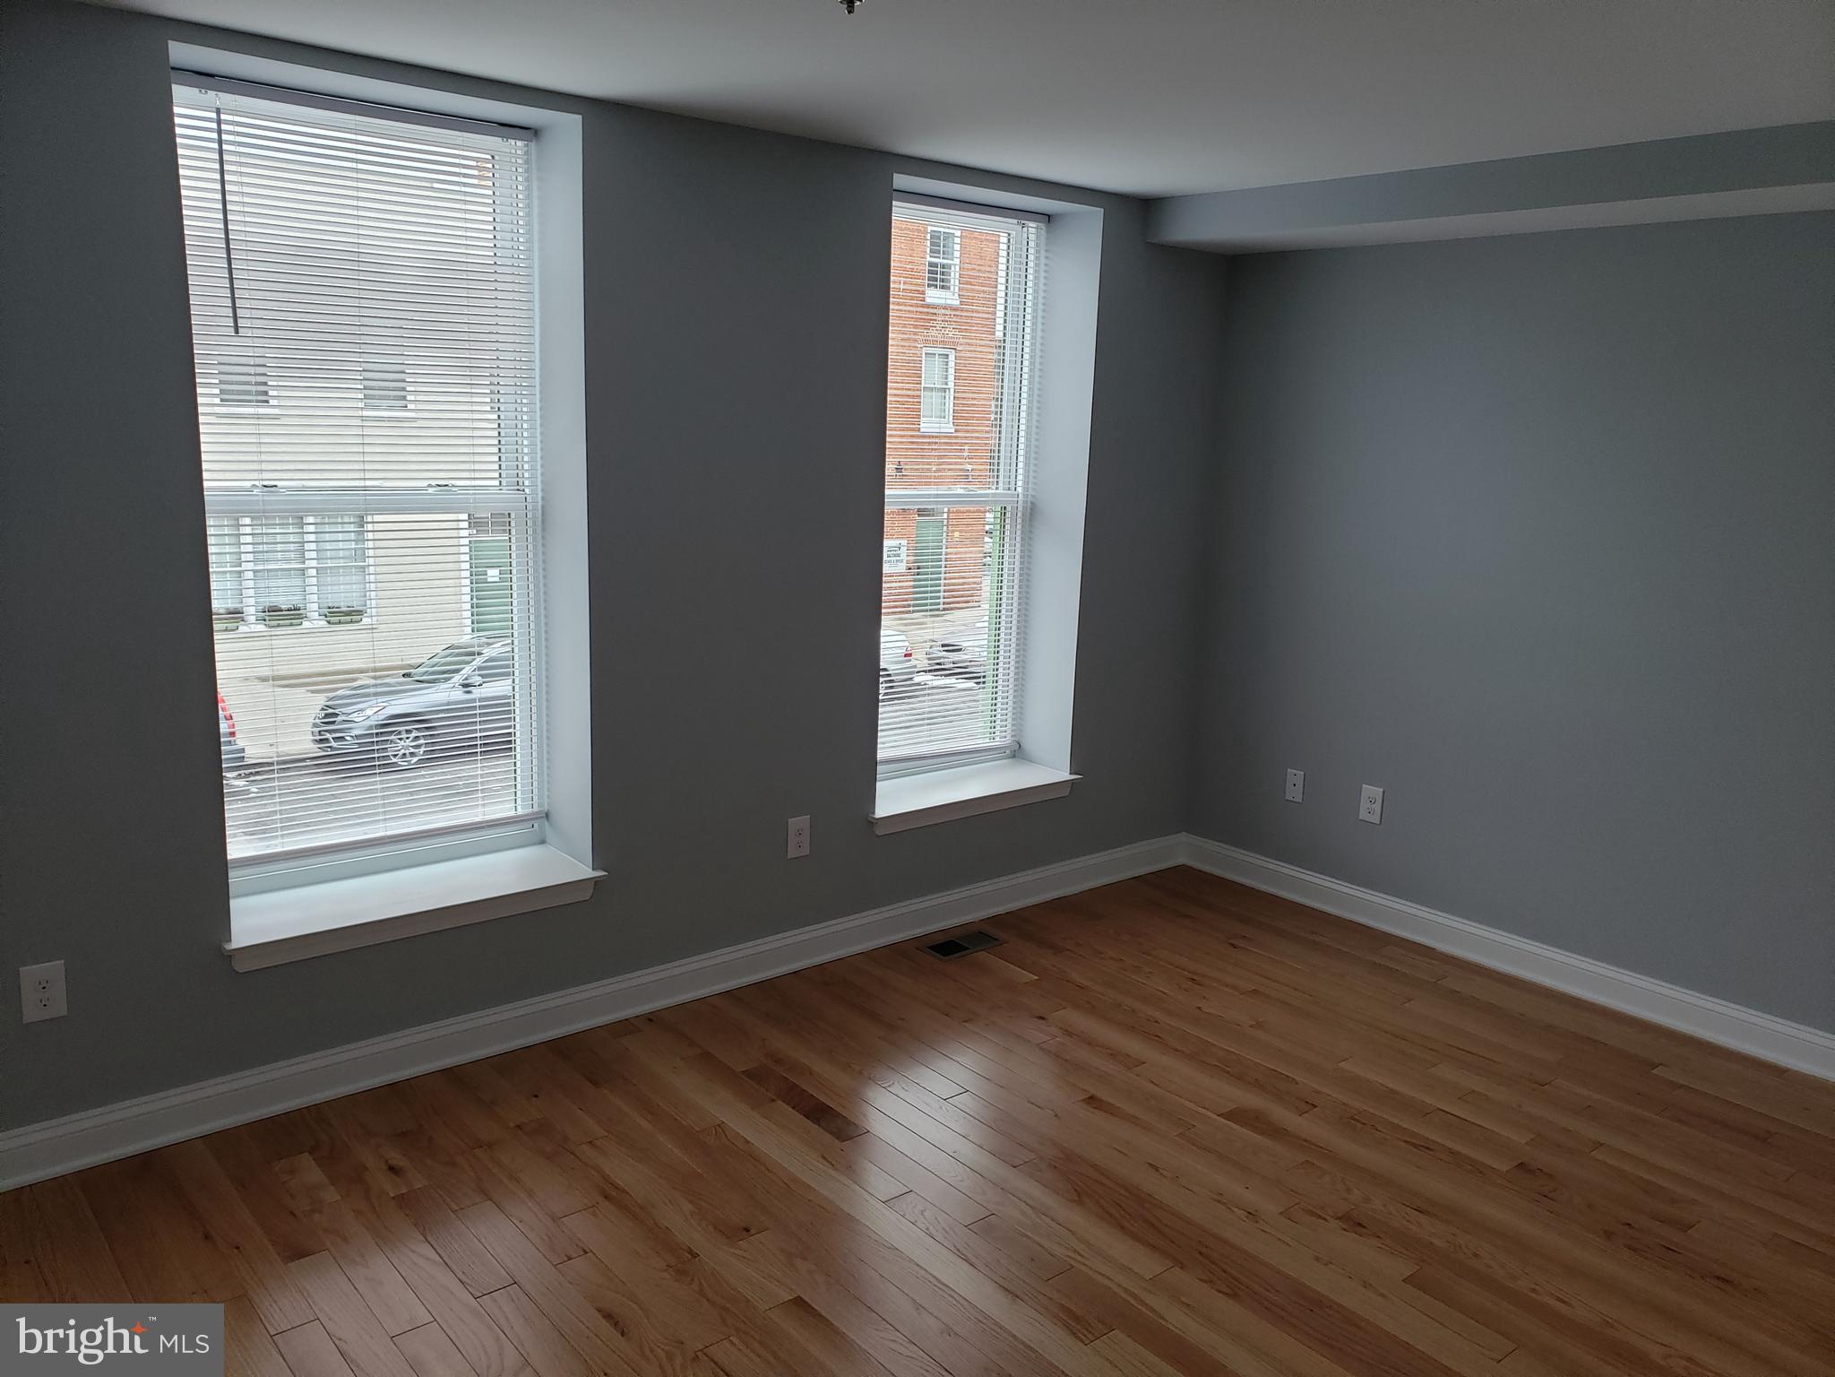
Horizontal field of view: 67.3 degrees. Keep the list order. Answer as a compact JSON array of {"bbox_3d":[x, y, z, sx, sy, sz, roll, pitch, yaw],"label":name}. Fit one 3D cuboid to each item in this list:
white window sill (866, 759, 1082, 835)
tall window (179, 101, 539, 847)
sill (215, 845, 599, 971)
[{"bbox_3d":[0.119,0.367,4.720,0.945,0.067,0.336,-7,14,-39],"label":"white window sill"},{"bbox_3d":[-1.392,-0.470,3.496,0.902,1.907,0.095,-7,14,-39],"label":"tall window"},{"bbox_3d":[-1.308,0.552,3.544,0.952,0.067,0.340,-7,14,-39],"label":"sill"}]

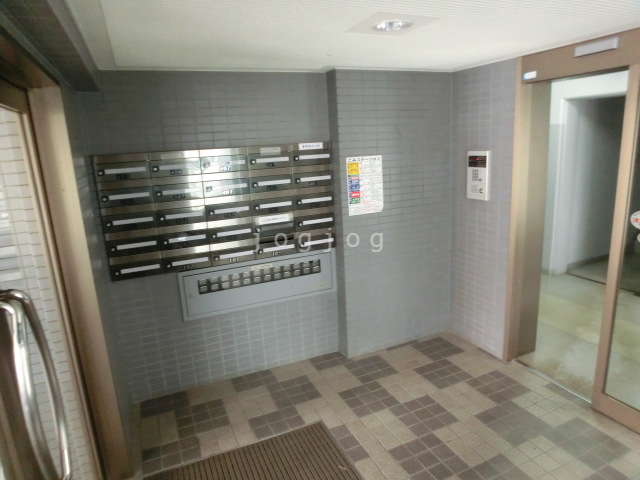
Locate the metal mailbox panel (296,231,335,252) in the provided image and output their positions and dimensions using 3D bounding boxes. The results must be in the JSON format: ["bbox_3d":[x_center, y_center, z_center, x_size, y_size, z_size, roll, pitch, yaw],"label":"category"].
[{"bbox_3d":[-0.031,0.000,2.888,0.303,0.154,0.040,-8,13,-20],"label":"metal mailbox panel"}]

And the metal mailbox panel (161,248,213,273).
[{"bbox_3d":[-0.874,0.134,2.574,0.299,0.127,0.030,-9,14,-21],"label":"metal mailbox panel"}]

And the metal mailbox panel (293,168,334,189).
[{"bbox_3d":[-0.056,-0.443,2.798,0.299,0.127,0.030,-9,14,-21],"label":"metal mailbox panel"}]

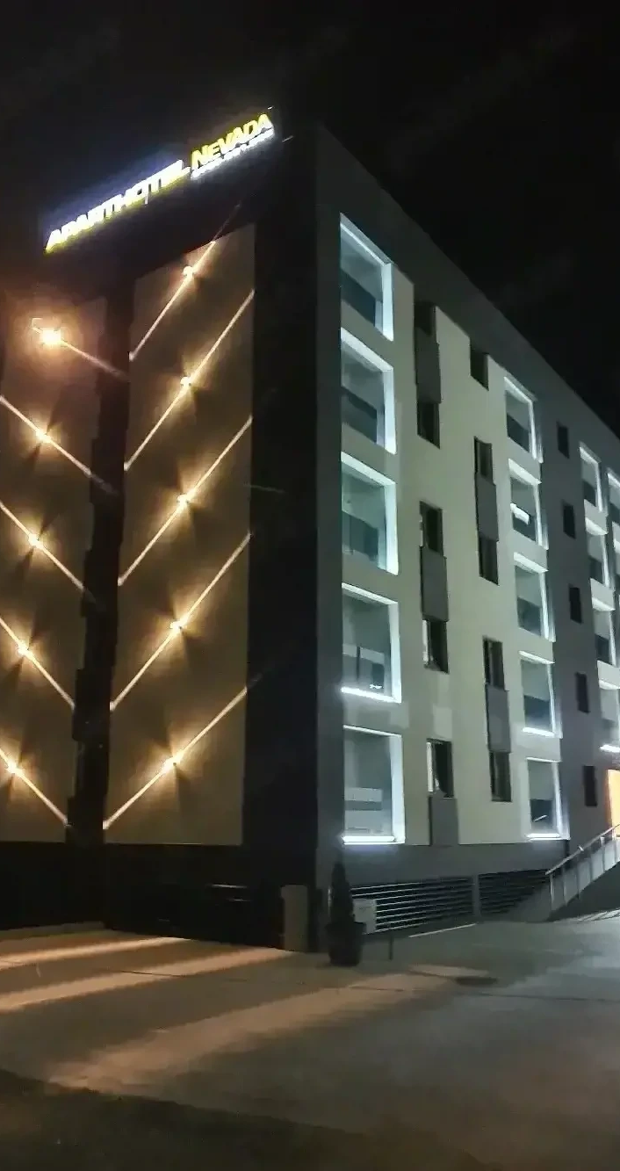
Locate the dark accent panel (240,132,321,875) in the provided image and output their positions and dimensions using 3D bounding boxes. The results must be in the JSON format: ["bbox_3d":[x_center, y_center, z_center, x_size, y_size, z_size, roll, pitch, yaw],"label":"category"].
[{"bbox_3d":[-0.452,-2.092,17.586,1.626,15.276,0.250,-10,-18,33],"label":"dark accent panel"}]

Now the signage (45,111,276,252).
[{"bbox_3d":[-4.079,-9.983,22.034,7.798,0.760,0.200,-10,-18,33],"label":"signage"}]

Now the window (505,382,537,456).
[{"bbox_3d":[6.358,-5.057,26.640,0.200,1.946,2.295,-11,-19,35],"label":"window"}]

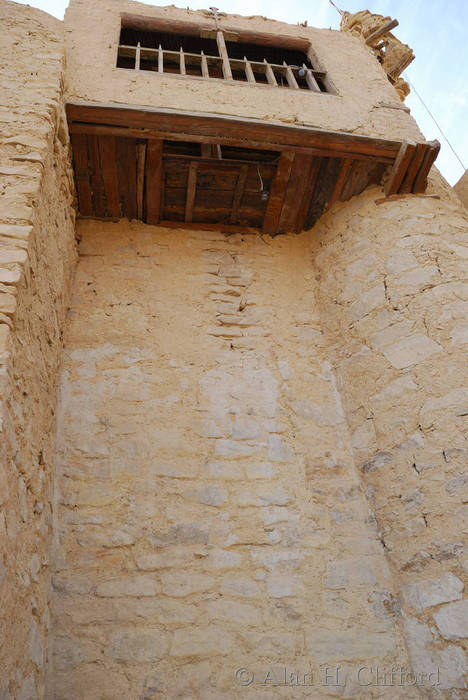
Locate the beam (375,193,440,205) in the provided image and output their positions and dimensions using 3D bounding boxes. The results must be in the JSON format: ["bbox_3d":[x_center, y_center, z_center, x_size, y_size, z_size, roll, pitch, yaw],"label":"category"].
[{"bbox_3d":[1.923,-1.673,5.837,0.729,0.060,0.100,-7,-44,-1],"label":"beam"}]

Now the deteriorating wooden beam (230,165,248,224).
[{"bbox_3d":[0.068,-1.694,5.745,0.075,0.050,0.724,3,-45,-12],"label":"deteriorating wooden beam"}]

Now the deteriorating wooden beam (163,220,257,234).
[{"bbox_3d":[-0.269,-1.391,5.955,1.122,0.080,0.090,3,-45,-12],"label":"deteriorating wooden beam"}]

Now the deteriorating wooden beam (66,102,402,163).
[{"bbox_3d":[0.073,-2.165,5.247,3.341,0.120,0.200,2,-45,-11],"label":"deteriorating wooden beam"}]

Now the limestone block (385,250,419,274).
[{"bbox_3d":[1.548,-0.750,4.789,0.250,0.170,0.150,-23,-45,15],"label":"limestone block"}]

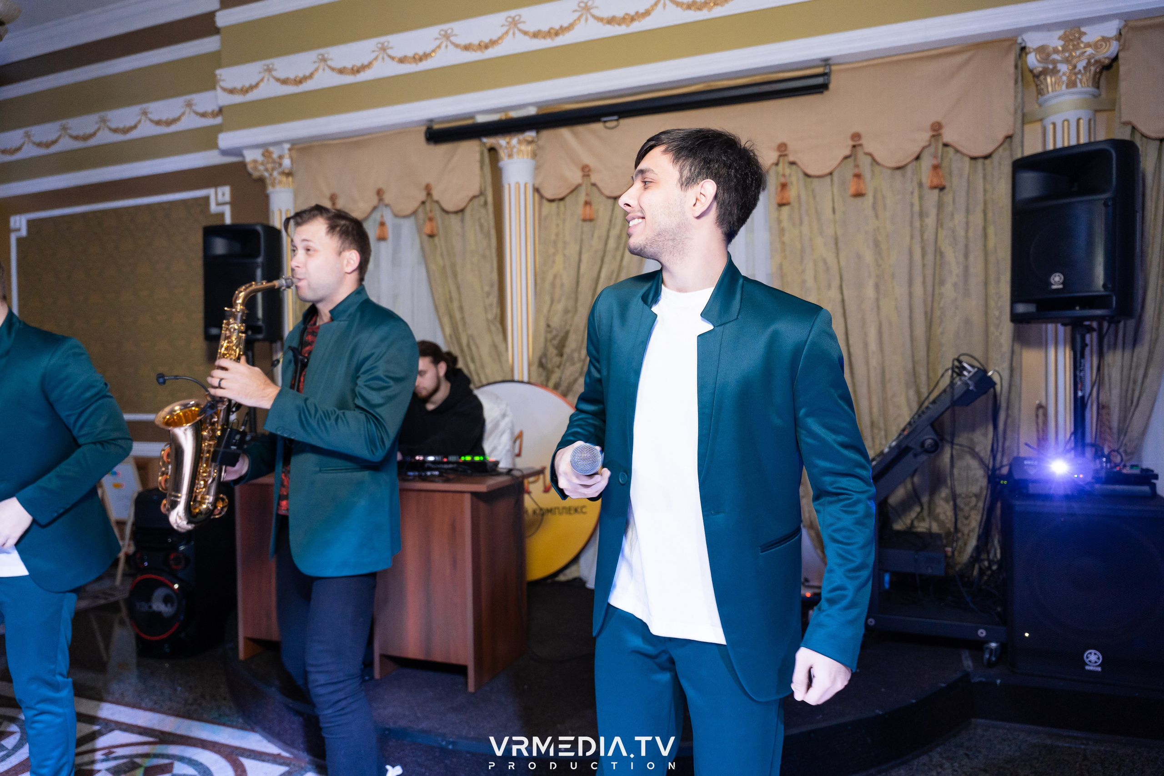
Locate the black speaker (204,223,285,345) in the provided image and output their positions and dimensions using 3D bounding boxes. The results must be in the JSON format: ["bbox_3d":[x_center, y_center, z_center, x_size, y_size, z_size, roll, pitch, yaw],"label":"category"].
[{"bbox_3d":[-1.949,-0.598,4.753,0.370,0.650,0.340,-1,1,7],"label":"black speaker"}]

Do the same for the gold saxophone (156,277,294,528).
[{"bbox_3d":[-0.850,0.040,1.930,0.300,0.640,0.190,15,-7,-39],"label":"gold saxophone"}]

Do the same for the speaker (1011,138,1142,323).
[{"bbox_3d":[1.975,-0.594,3.215,0.350,0.650,0.380,-2,2,-44],"label":"speaker"}]

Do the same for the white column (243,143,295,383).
[{"bbox_3d":[-1.909,-0.206,5.303,0.340,2.749,0.340,0,1,22],"label":"white column"}]

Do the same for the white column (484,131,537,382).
[{"bbox_3d":[-0.382,-0.247,4.661,0.380,2.650,0.340,-1,1,22],"label":"white column"}]

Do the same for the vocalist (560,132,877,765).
[{"bbox_3d":[0.229,0.427,1.409,0.560,1.768,0.410,0,1,30],"label":"vocalist"}]

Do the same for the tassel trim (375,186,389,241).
[{"bbox_3d":[-1.222,-1.061,4.940,0.072,0.320,0.060,0,1,22],"label":"tassel trim"}]

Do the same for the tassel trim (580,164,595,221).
[{"bbox_3d":[0.034,-1.070,4.438,0.072,0.310,0.060,0,1,22],"label":"tassel trim"}]

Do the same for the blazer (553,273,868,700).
[{"bbox_3d":[0.186,0.143,1.415,0.550,0.780,0.400,0,1,34],"label":"blazer"}]

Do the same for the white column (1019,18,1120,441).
[{"bbox_3d":[2.192,-0.276,3.616,0.380,2.650,0.340,-1,1,22],"label":"white column"}]

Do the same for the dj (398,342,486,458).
[{"bbox_3d":[-0.645,0.440,3.650,0.520,1.300,0.660,0,1,30],"label":"dj"}]

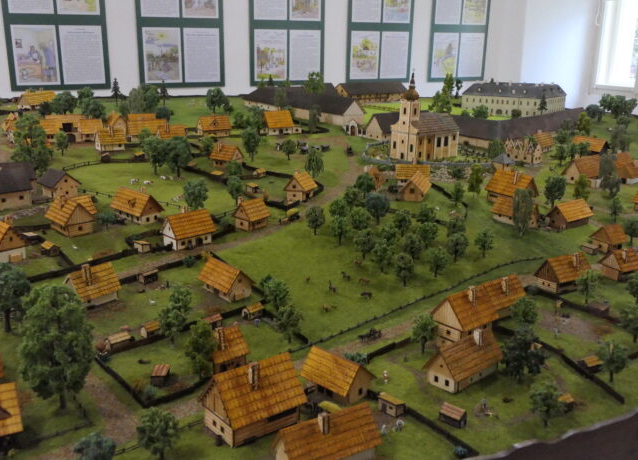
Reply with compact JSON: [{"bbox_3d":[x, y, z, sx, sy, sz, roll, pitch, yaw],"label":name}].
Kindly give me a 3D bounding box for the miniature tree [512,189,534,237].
[{"bbox_3d":[0.626,-0.053,1.936,0.058,0.146,0.058,1,17,0],"label":"miniature tree"}]

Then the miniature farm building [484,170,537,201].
[{"bbox_3d":[0.591,-0.125,1.934,0.079,0.093,0.127,-13,24,-38],"label":"miniature farm building"}]

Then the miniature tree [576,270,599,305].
[{"bbox_3d":[0.603,0.130,1.420,0.049,0.080,0.049,1,17,0],"label":"miniature tree"}]

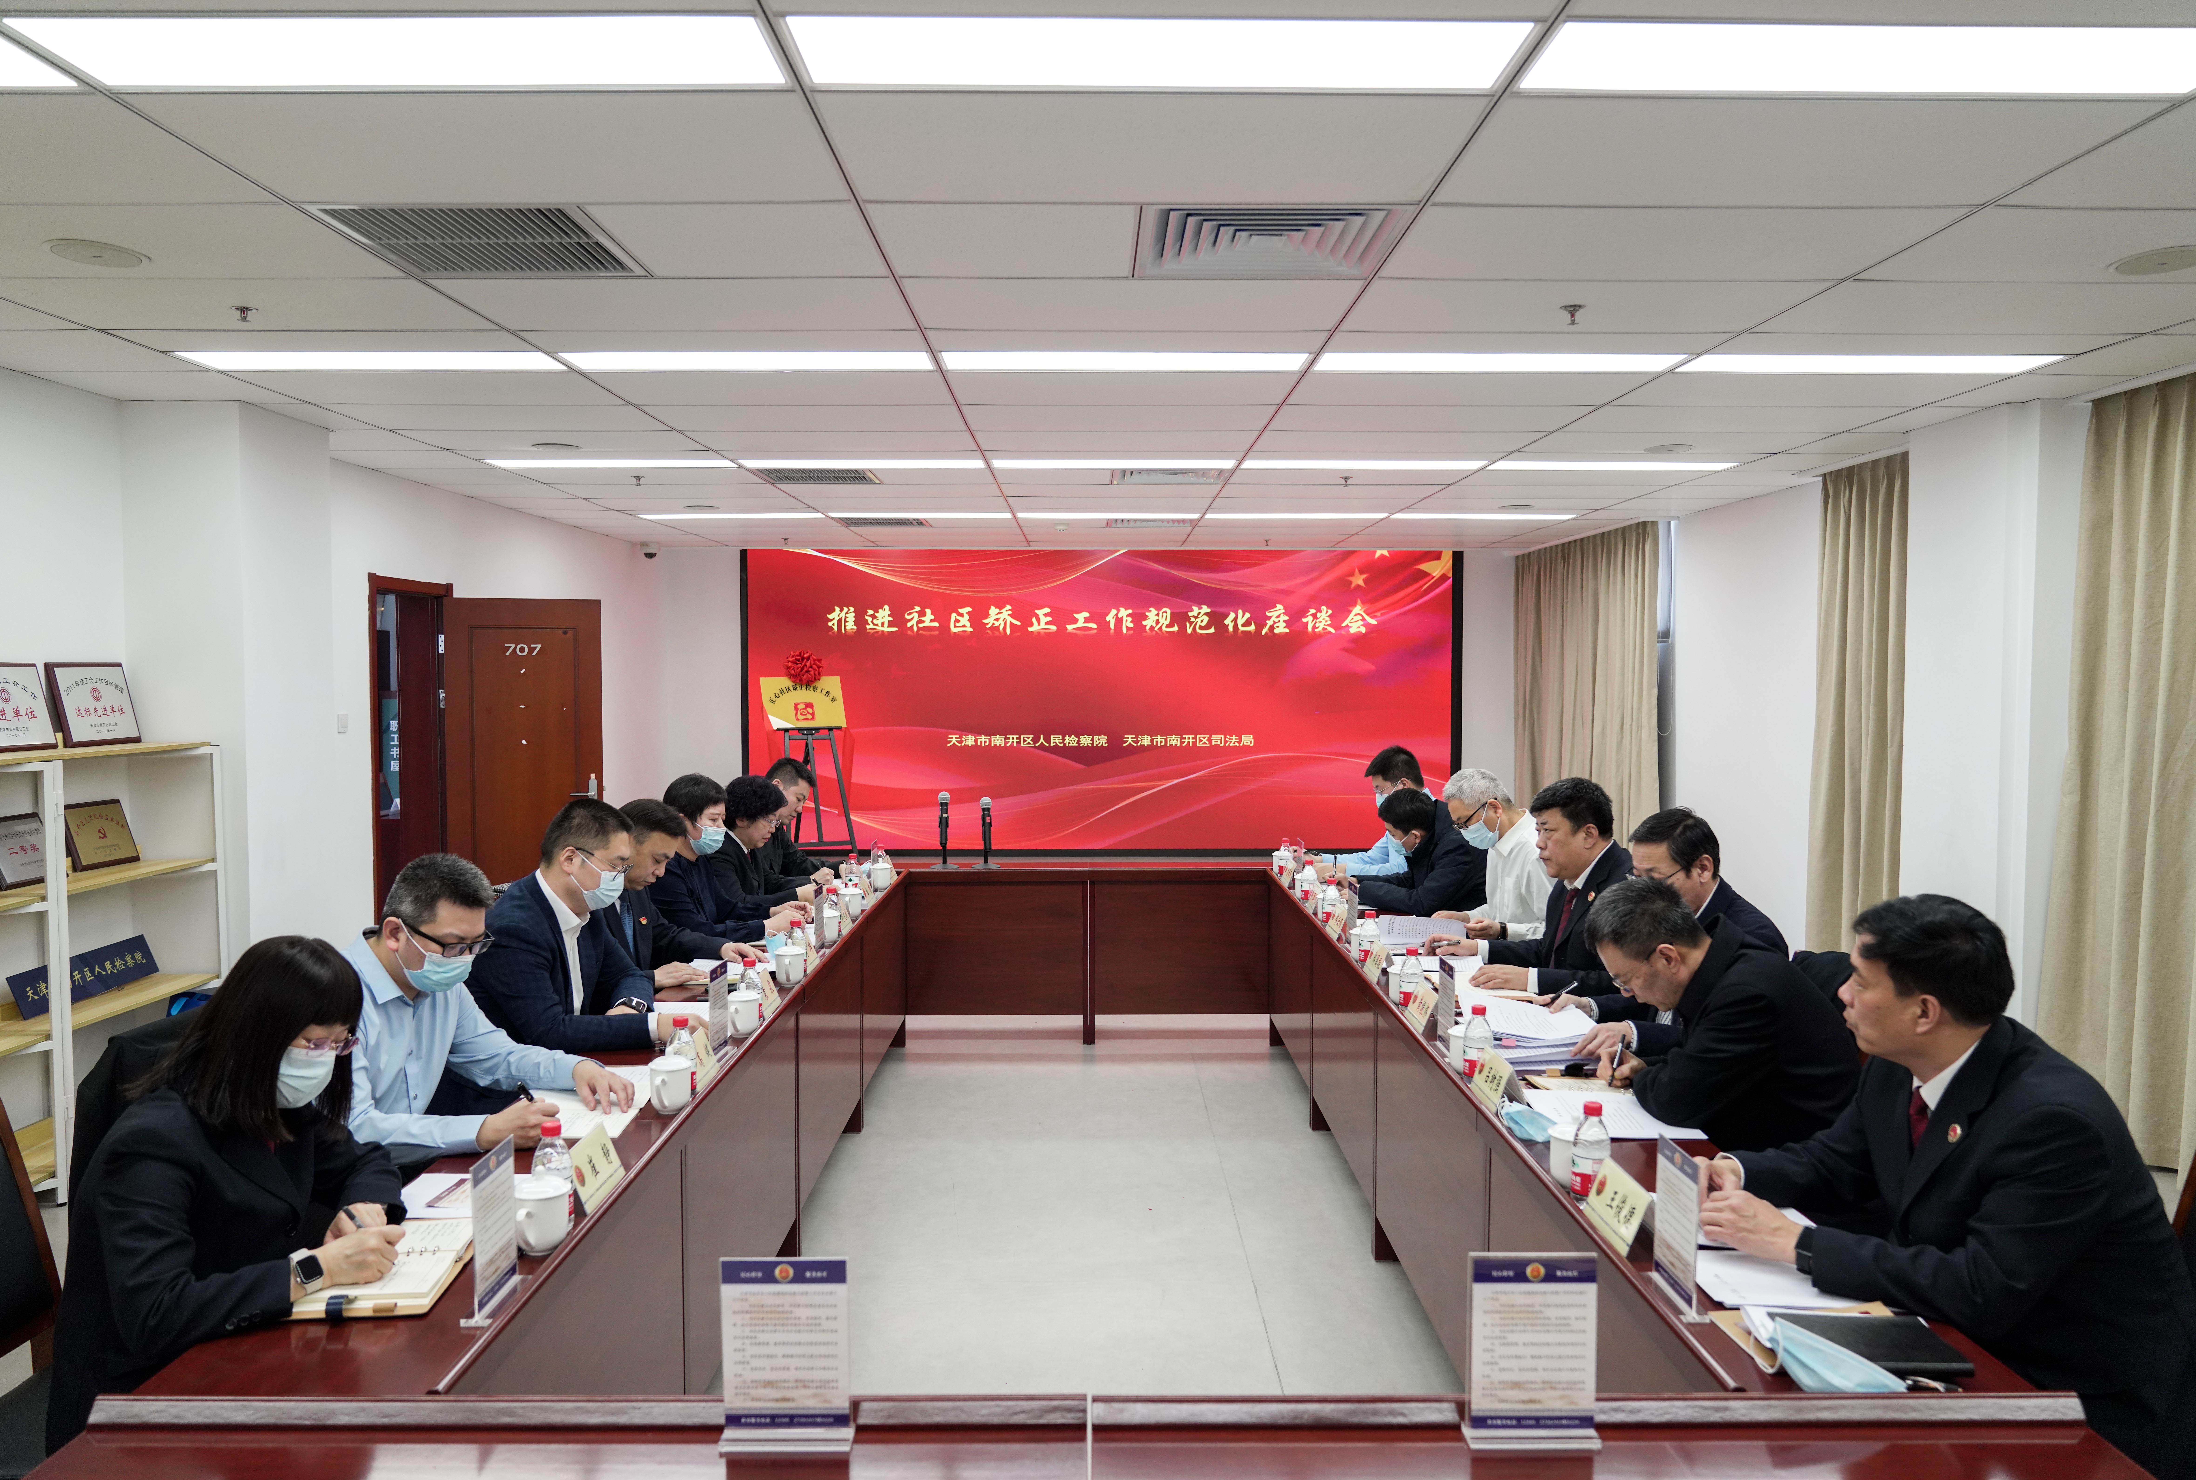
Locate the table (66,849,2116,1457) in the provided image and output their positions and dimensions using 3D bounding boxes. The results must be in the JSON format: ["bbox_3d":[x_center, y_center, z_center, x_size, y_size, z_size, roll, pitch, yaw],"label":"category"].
[{"bbox_3d":[-0.017,1.070,4.161,2.400,0.783,5.530,0,3,0],"label":"table"}]

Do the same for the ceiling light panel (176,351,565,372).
[{"bbox_3d":[-2.312,-1.237,4.774,1.180,0.050,0.290,0,3,0],"label":"ceiling light panel"}]

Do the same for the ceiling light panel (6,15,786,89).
[{"bbox_3d":[-1.103,-1.114,2.384,1.170,0.040,0.280,0,3,0],"label":"ceiling light panel"}]

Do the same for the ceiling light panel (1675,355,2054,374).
[{"bbox_3d":[2.490,-1.219,4.757,1.170,0.040,0.280,0,3,0],"label":"ceiling light panel"}]

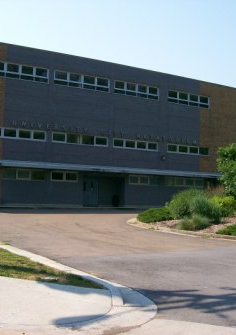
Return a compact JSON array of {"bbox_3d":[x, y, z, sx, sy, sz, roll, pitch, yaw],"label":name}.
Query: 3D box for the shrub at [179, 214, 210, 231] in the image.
[{"bbox_3d":[2.641,1.897,16.081,1.100,0.522,0.950,1,-4,0],"label":"shrub"}]

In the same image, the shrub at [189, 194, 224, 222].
[{"bbox_3d":[4.136,1.938,22.000,1.527,1.284,1.527,0,-5,11],"label":"shrub"}]

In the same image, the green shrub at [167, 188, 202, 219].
[{"bbox_3d":[3.010,1.658,20.952,1.650,1.335,1.500,1,-4,0],"label":"green shrub"}]

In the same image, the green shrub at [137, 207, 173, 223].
[{"bbox_3d":[1.598,2.023,19.880,1.600,0.558,1.400,1,-4,0],"label":"green shrub"}]

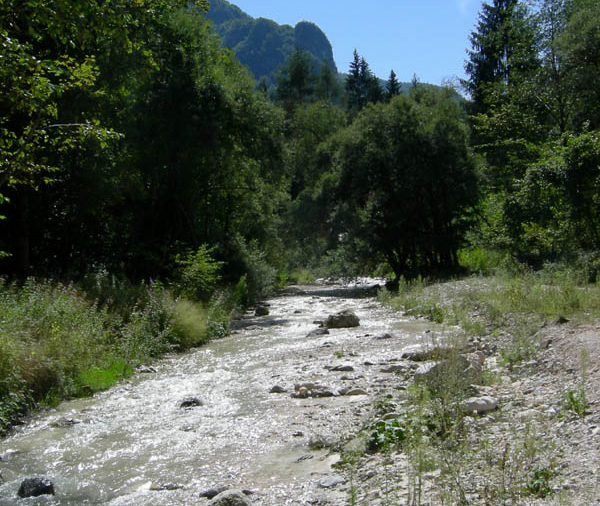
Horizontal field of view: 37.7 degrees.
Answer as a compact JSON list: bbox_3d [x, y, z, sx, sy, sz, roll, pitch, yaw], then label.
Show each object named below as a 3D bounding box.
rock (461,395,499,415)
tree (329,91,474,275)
[{"bbox_3d":[1.635,1.389,8.000,0.340,0.150,0.250,0,0,0],"label":"rock"},{"bbox_3d":[4.832,-3.245,41.000,7.000,8.800,6.800,0,0,0],"label":"tree"}]

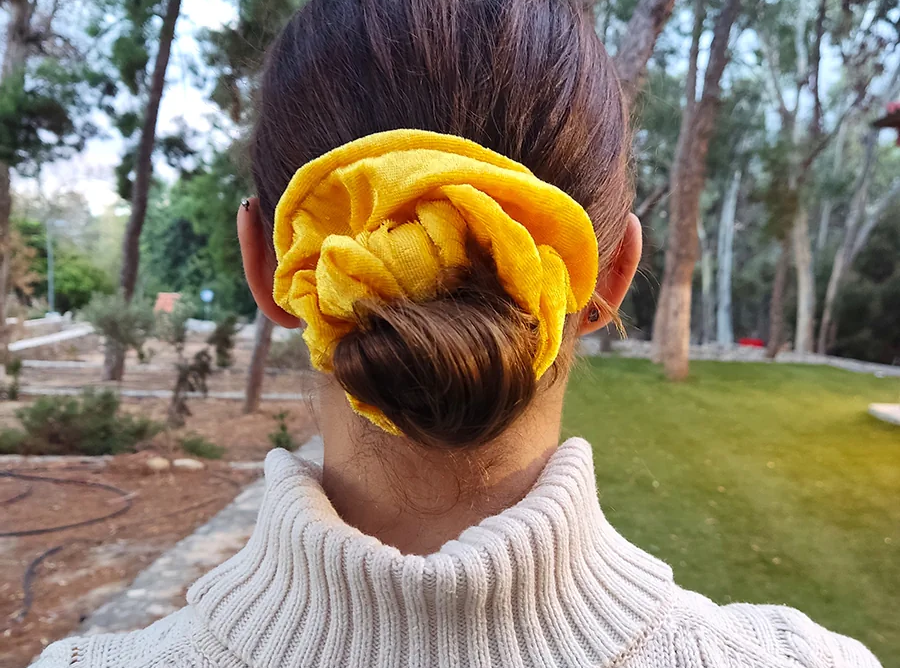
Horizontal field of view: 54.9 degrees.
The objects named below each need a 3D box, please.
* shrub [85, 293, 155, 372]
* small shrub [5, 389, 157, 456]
[{"bbox_3d":[-6.007,-0.027,15.800,1.320,1.380,1.200,0,2,0],"label":"shrub"},{"bbox_3d":[-3.859,0.866,9.100,1.580,0.640,1.150,0,2,0],"label":"small shrub"}]

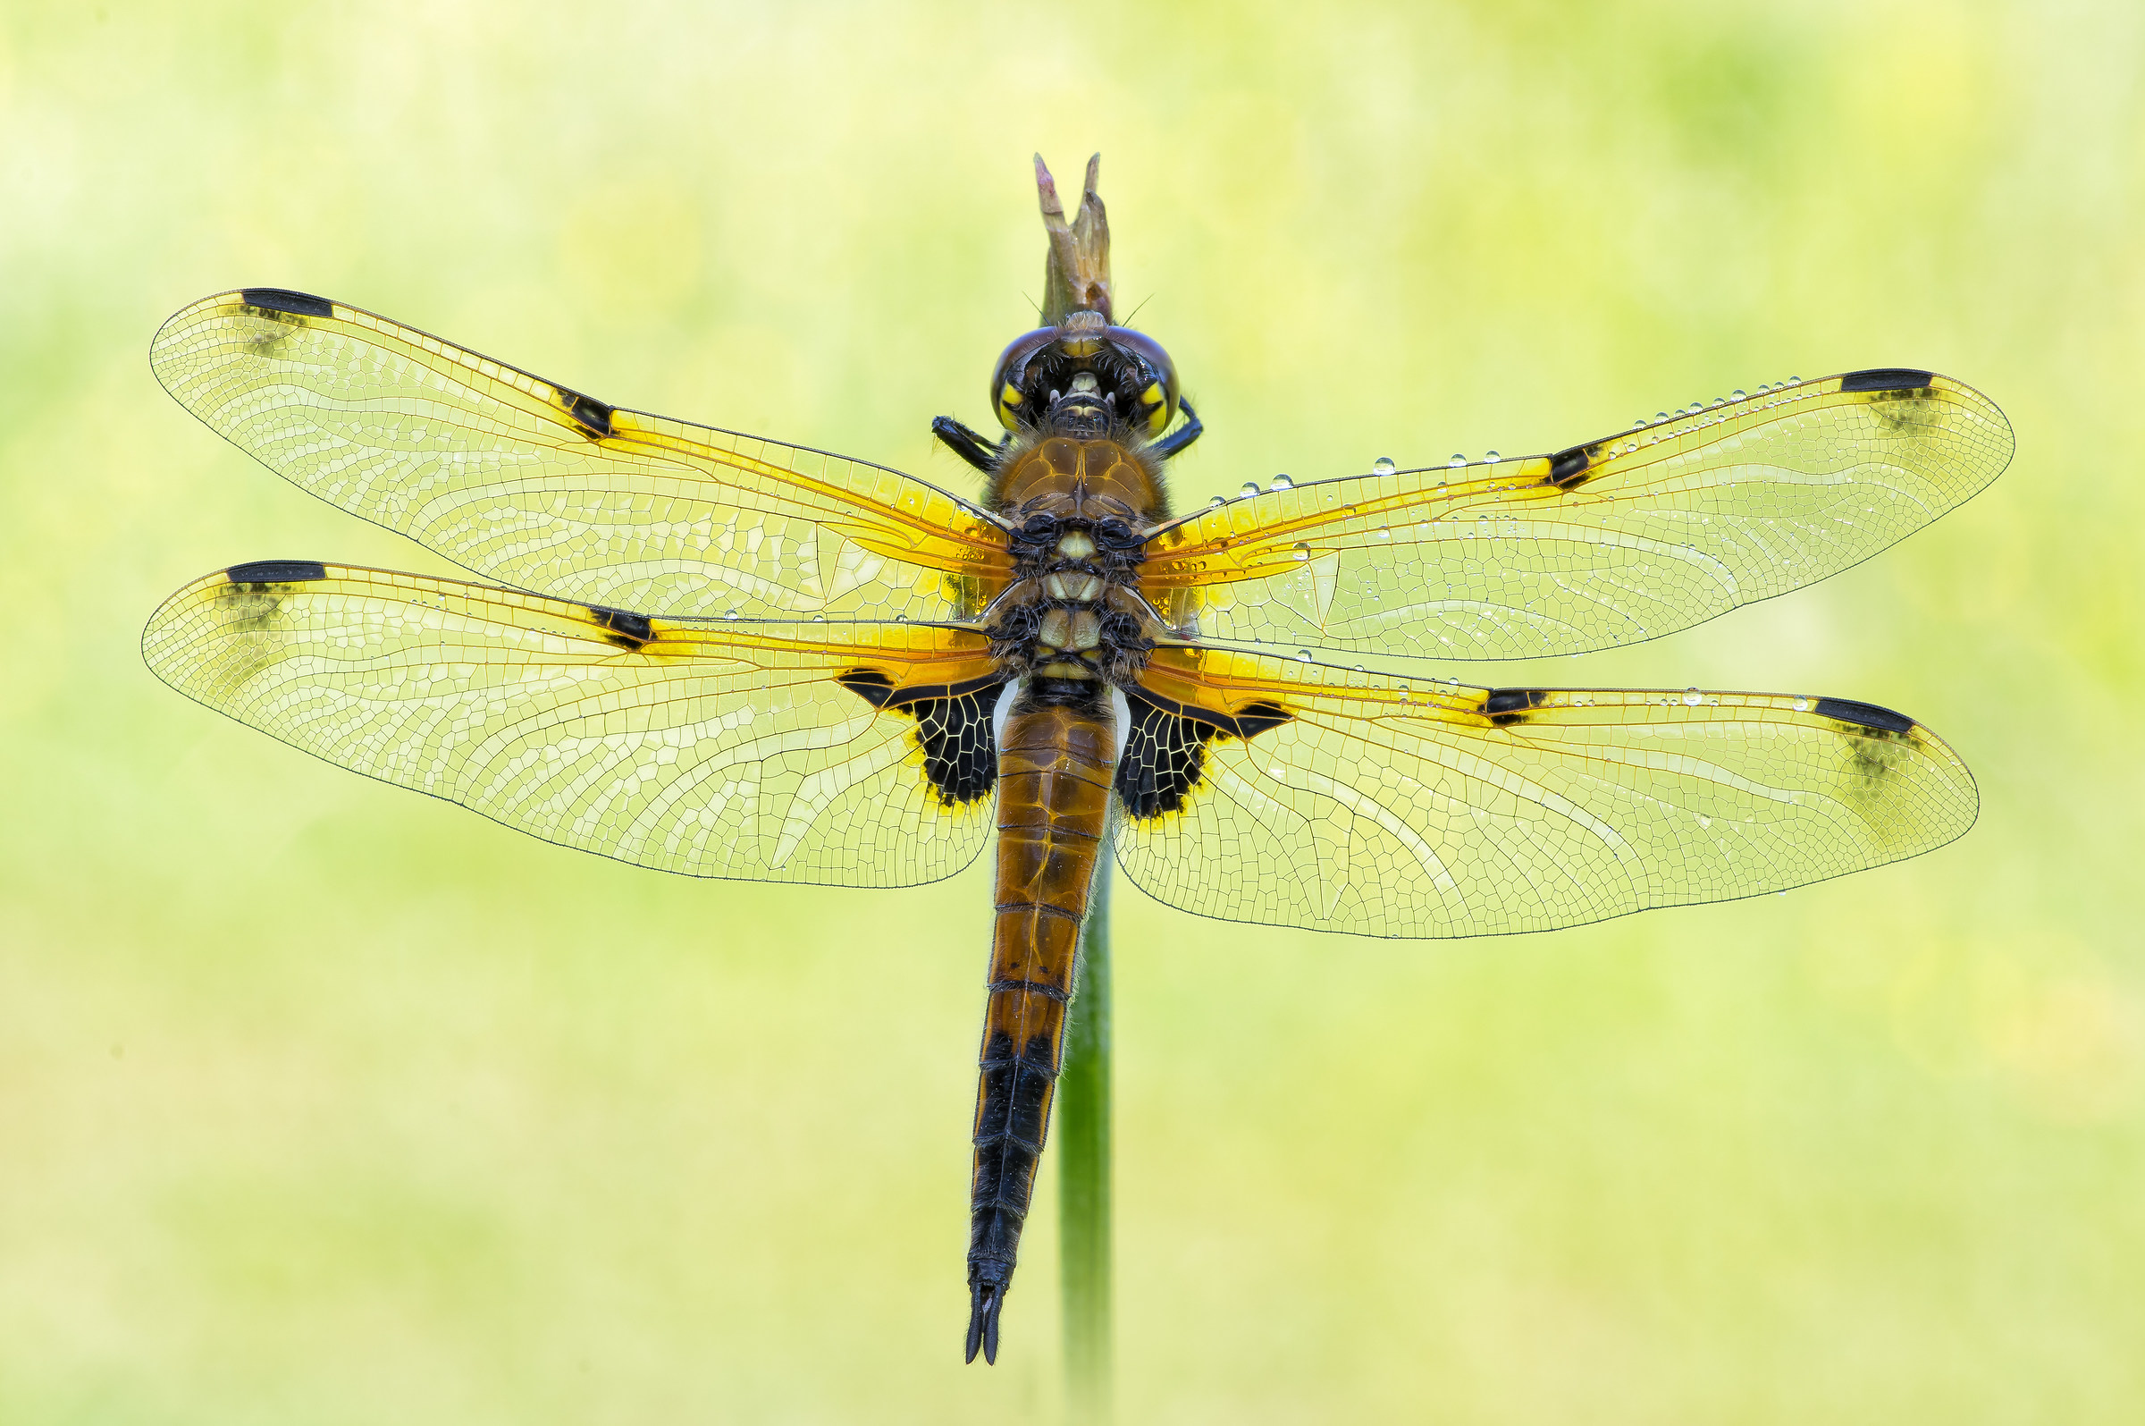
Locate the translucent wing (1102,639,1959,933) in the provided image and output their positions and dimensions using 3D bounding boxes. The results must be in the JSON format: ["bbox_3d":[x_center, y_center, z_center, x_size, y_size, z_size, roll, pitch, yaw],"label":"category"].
[{"bbox_3d":[0.020,0.004,0.372,0.036,0.011,0.003,5,0,0],"label":"translucent wing"}]

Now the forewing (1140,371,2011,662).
[{"bbox_3d":[0.021,-0.007,0.372,0.037,0.009,0.003,-11,0,0],"label":"forewing"}]

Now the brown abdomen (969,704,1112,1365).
[{"bbox_3d":[-0.002,0.013,0.373,0.005,0.028,0.005,8,0,0],"label":"brown abdomen"}]

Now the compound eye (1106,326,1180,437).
[{"bbox_3d":[0.003,-0.014,0.373,0.003,0.005,0.004,0,0,0],"label":"compound eye"}]

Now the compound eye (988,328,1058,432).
[{"bbox_3d":[-0.002,-0.014,0.373,0.003,0.004,0.004,0,0,0],"label":"compound eye"}]

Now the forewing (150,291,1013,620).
[{"bbox_3d":[-0.021,-0.009,0.372,0.037,0.009,0.003,16,0,0],"label":"forewing"}]

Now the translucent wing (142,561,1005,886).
[{"bbox_3d":[-0.021,0.001,0.372,0.036,0.012,0.003,5,0,0],"label":"translucent wing"}]

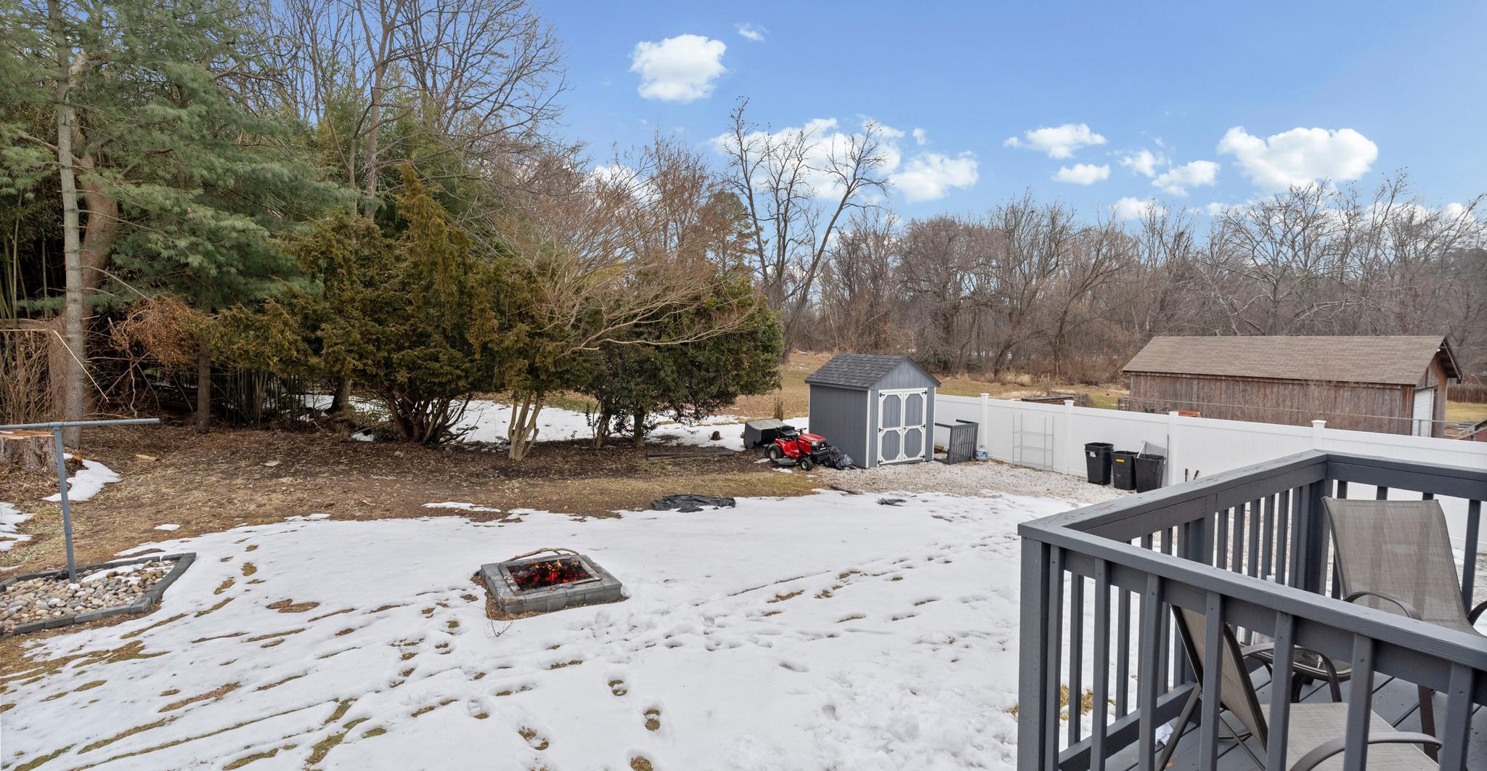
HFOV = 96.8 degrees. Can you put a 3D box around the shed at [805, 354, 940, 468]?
[{"bbox_3d":[3.770,0.604,19.601,2.571,3.045,3.104,-3,5,-27],"label":"shed"}]

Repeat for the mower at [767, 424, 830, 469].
[{"bbox_3d":[1.578,1.725,18.500,1.080,1.040,1.700,-4,6,-36],"label":"mower"}]

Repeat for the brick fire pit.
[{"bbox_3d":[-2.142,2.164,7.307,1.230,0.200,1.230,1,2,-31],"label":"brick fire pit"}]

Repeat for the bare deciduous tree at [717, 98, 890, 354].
[{"bbox_3d":[4.528,-11.834,50.000,12.200,19.200,10.500,0,5,0],"label":"bare deciduous tree"}]

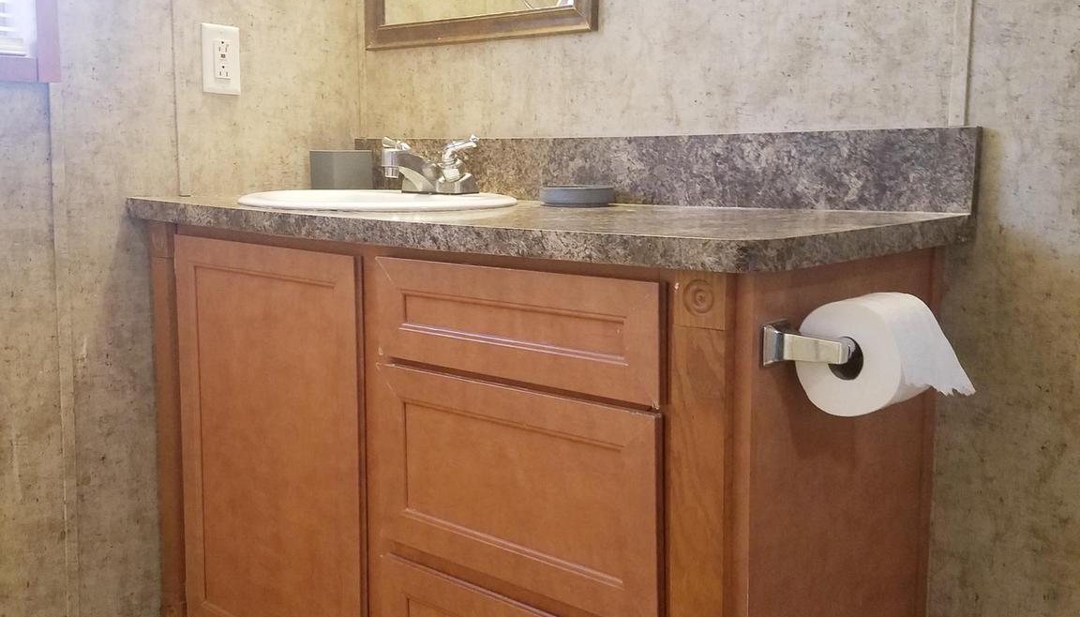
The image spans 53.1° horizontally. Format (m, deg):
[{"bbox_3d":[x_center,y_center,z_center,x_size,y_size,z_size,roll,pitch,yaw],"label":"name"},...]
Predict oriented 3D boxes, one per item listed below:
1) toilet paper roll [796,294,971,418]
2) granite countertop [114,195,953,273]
[{"bbox_3d":[0.332,0.044,1.039,0.132,0.111,0.110,7,10,42],"label":"toilet paper roll"},{"bbox_3d":[-0.075,-0.123,1.506,1.164,0.039,0.461,7,10,42],"label":"granite countertop"}]

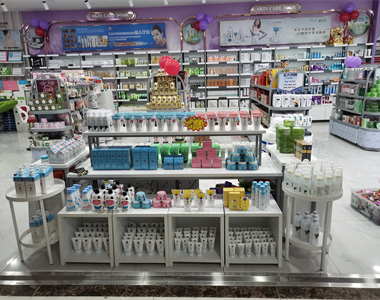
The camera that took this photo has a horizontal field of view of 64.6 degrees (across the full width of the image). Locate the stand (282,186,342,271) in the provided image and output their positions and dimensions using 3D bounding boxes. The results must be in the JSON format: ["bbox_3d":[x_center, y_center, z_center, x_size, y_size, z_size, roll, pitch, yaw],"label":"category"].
[{"bbox_3d":[0.924,0.558,2.320,0.420,0.600,0.420,-1,13,3],"label":"stand"}]

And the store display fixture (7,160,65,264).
[{"bbox_3d":[-1.209,0.516,2.432,0.420,0.740,0.420,-1,13,3],"label":"store display fixture"}]

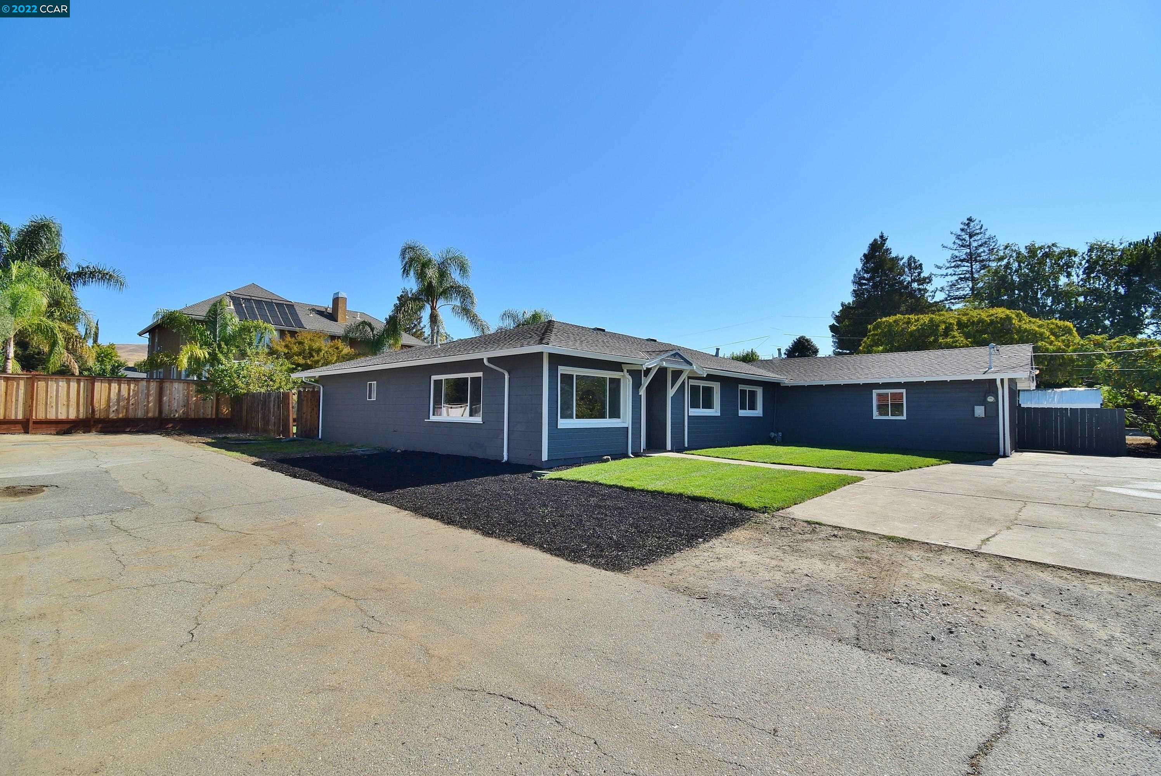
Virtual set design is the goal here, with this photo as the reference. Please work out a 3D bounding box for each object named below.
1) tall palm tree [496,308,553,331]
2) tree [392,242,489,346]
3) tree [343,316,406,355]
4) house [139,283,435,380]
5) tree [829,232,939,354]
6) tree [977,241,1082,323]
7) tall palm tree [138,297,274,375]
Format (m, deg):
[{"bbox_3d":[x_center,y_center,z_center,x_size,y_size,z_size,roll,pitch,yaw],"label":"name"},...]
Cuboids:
[{"bbox_3d":[-3.678,-1.532,33.078,4.900,7.877,4.900,0,-2,0],"label":"tall palm tree"},{"bbox_3d":[-8.017,-3.014,27.128,5.500,10.204,5.500,0,-2,0],"label":"tree"},{"bbox_3d":[-13.212,-1.242,31.066,4.400,6.749,4.400,0,-2,0],"label":"tree"},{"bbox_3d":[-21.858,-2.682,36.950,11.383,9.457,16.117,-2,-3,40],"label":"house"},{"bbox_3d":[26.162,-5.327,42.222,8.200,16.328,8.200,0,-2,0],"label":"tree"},{"bbox_3d":[37.981,-4.801,41.203,7.000,15.202,7.000,0,-2,0],"label":"tree"},{"bbox_3d":[-19.467,-1.434,25.569,5.600,6.732,5.600,0,-2,0],"label":"tall palm tree"}]

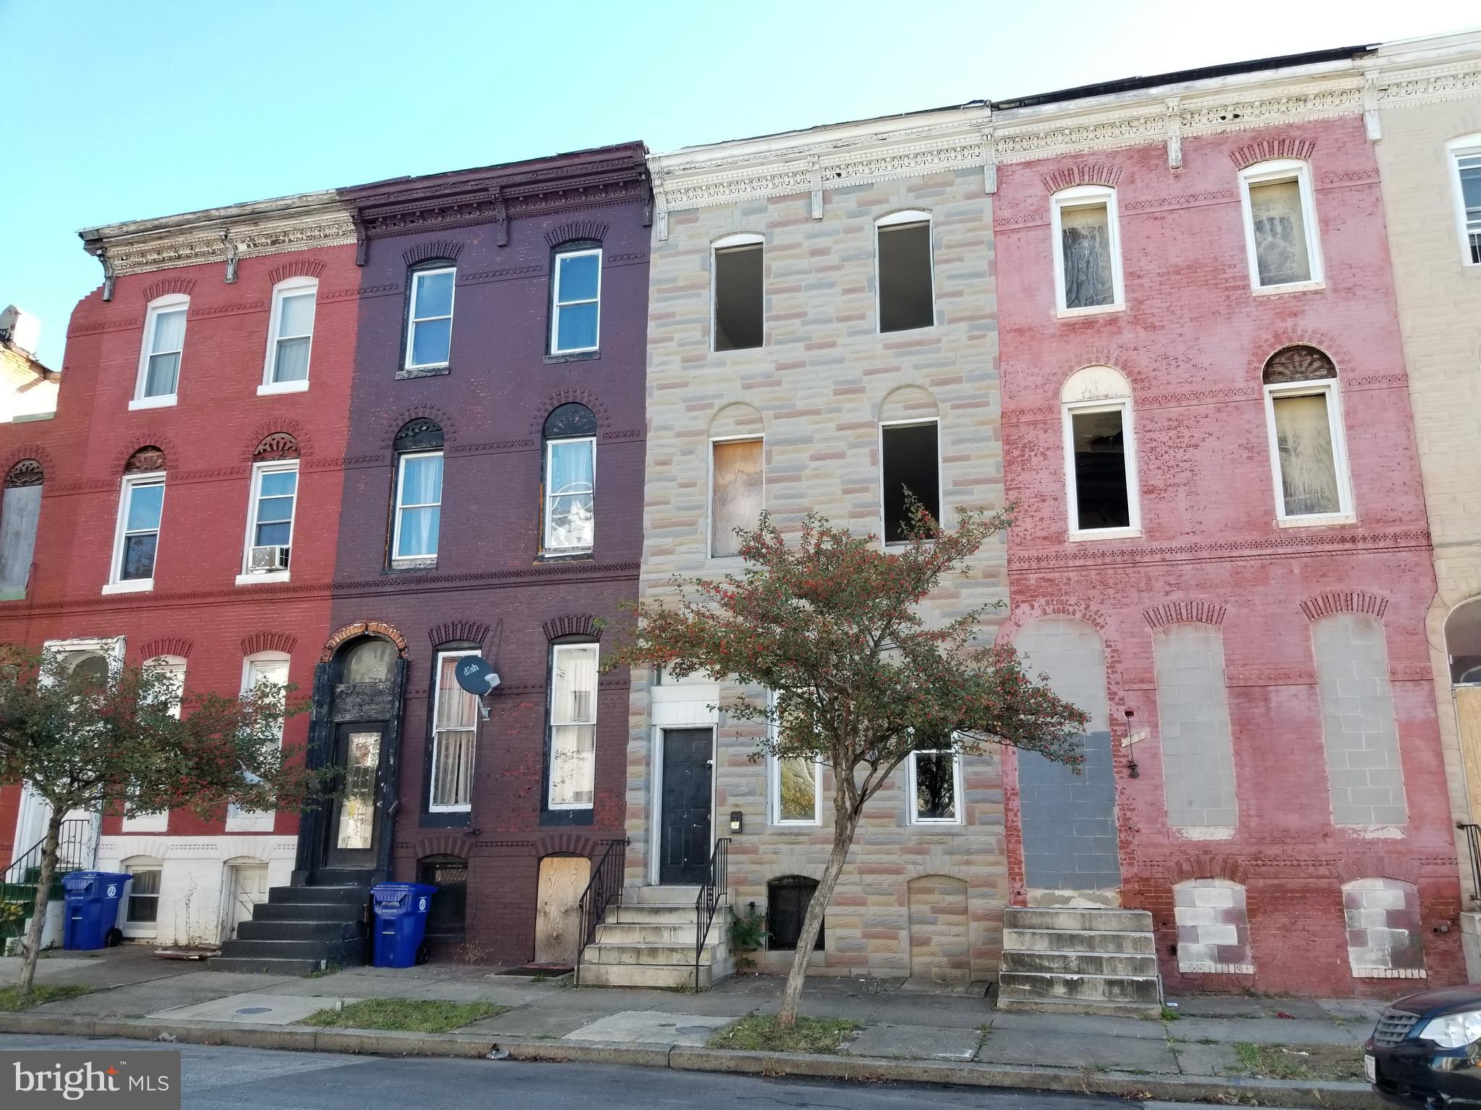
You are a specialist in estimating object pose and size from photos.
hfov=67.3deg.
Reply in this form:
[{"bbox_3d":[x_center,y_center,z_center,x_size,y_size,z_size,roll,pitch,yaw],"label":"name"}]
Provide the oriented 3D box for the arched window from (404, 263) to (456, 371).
[{"bbox_3d":[-4.894,-3.774,17.548,0.823,1.958,0.160,-4,-14,14],"label":"arched window"}]

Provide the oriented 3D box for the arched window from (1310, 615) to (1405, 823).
[{"bbox_3d":[7.101,1.873,12.815,0.780,2.421,0.150,-3,-13,13],"label":"arched window"}]

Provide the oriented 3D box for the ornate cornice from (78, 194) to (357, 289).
[{"bbox_3d":[-8.584,-5.024,18.201,4.902,0.930,0.627,-4,-14,14],"label":"ornate cornice"}]

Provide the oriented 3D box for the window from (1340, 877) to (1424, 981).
[{"bbox_3d":[7.120,4.131,12.330,0.768,1.061,0.162,-4,-14,14],"label":"window"}]

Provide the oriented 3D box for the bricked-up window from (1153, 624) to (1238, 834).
[{"bbox_3d":[5.409,2.038,13.229,0.772,2.467,0.170,-3,-13,14],"label":"bricked-up window"}]

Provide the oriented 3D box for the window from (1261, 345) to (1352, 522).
[{"bbox_3d":[6.918,-1.507,13.635,0.830,2.242,0.150,-3,-13,13],"label":"window"}]

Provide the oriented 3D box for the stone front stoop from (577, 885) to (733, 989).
[{"bbox_3d":[-0.958,4.628,13.587,1.610,1.040,1.430,-4,-14,14],"label":"stone front stoop"}]

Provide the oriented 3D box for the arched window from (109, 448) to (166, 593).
[{"bbox_3d":[-9.760,-0.602,18.081,0.860,2.460,0.160,-4,-14,14],"label":"arched window"}]

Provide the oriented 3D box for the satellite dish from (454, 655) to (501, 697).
[{"bbox_3d":[-3.581,1.645,15.132,0.546,0.566,0.455,10,-17,-37],"label":"satellite dish"}]

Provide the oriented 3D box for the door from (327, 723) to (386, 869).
[{"bbox_3d":[-5.534,3.453,16.048,0.869,2.072,0.081,-4,-14,14],"label":"door"}]

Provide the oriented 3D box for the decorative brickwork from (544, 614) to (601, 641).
[{"bbox_3d":[-2.326,1.020,15.579,0.904,0.350,0.100,-4,-14,14],"label":"decorative brickwork"}]

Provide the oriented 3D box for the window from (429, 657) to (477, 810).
[{"bbox_3d":[-3.924,2.430,15.404,0.638,2.180,0.120,-3,-13,13],"label":"window"}]

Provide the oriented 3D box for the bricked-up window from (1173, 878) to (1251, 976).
[{"bbox_3d":[5.404,4.248,12.717,0.799,1.034,0.170,-3,-13,14],"label":"bricked-up window"}]

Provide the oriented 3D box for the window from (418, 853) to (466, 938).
[{"bbox_3d":[-4.057,4.662,15.164,0.768,1.102,0.152,-4,-14,14],"label":"window"}]

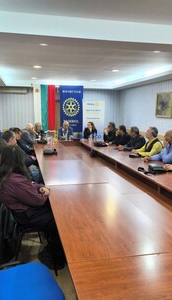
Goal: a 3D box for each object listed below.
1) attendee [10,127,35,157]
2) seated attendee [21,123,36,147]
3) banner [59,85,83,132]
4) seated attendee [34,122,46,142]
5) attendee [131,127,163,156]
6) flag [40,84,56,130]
[{"bbox_3d":[-1.321,0.185,5.428,0.820,1.280,0.570,-4,9,-26],"label":"attendee"},{"bbox_3d":[-1.544,-0.047,6.898,0.800,1.300,0.570,-4,10,-29],"label":"seated attendee"},{"bbox_3d":[-0.557,-1.585,10.324,0.900,1.780,0.040,-1,9,-13],"label":"banner"},{"bbox_3d":[-1.461,-0.221,8.187,0.480,1.220,0.750,-3,9,-20],"label":"seated attendee"},{"bbox_3d":[1.291,0.200,5.452,0.830,1.300,0.580,2,9,8],"label":"attendee"},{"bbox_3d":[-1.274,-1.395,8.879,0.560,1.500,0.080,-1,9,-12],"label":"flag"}]

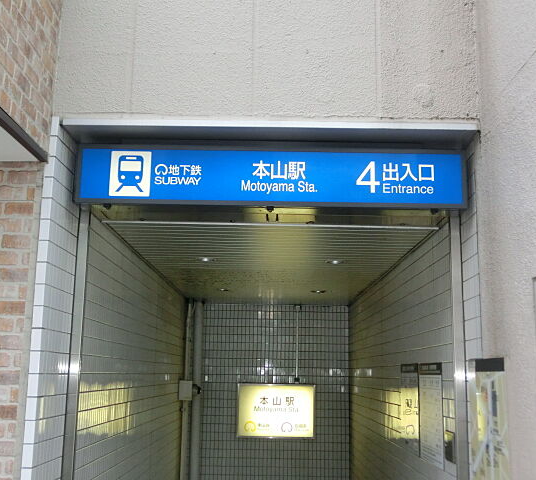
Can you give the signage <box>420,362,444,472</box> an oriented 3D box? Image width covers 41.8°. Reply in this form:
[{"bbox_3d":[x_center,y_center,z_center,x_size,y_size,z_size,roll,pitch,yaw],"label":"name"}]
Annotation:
[{"bbox_3d":[0.987,1.065,4.326,0.030,0.605,0.615,1,-11,0],"label":"signage"}]

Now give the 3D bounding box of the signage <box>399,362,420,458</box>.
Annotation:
[{"bbox_3d":[0.990,1.191,4.987,0.030,0.605,0.610,1,-11,0],"label":"signage"}]

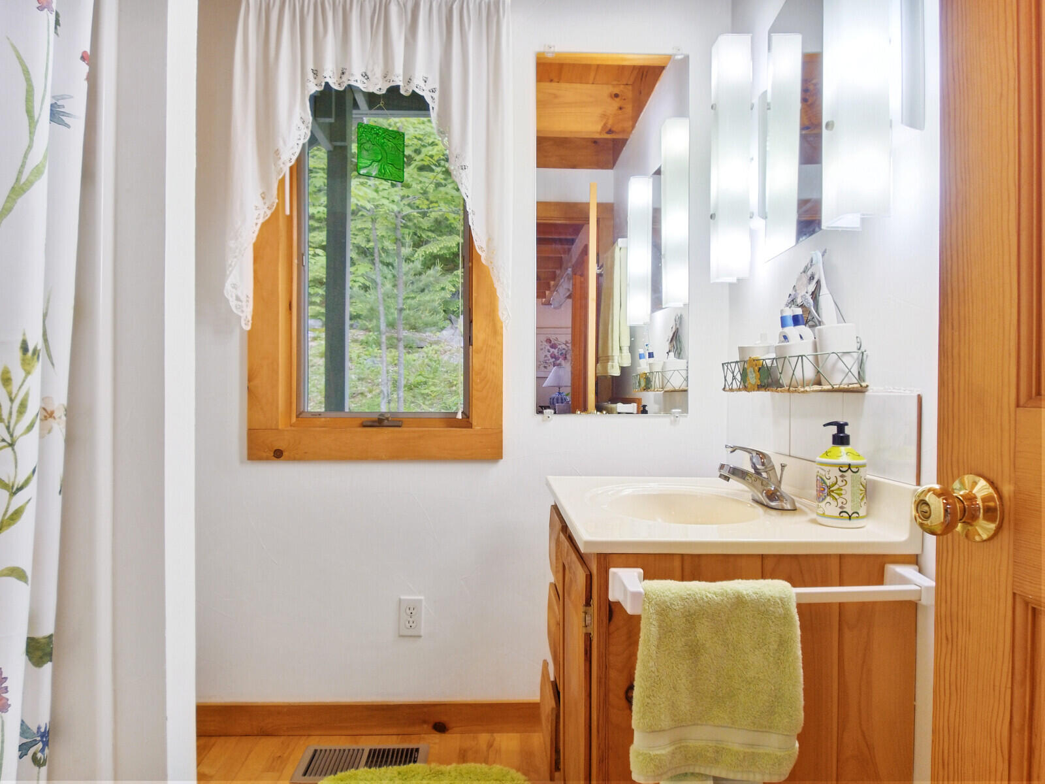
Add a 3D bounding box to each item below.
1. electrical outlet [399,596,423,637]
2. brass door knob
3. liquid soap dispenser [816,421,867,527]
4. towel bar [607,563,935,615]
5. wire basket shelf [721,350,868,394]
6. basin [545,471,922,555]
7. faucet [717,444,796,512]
[{"bbox_3d":[-0.325,0.657,1.937,0.071,0.115,0.008,0,0,-1],"label":"electrical outlet"},{"bbox_3d":[0.421,0.115,0.655,0.062,0.066,0.066,0,0,-6],"label":"brass door knob"},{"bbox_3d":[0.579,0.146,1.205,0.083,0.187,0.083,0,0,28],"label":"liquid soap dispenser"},{"bbox_3d":[0.395,0.314,1.072,0.498,0.058,0.080,-2,0,-1],"label":"towel bar"},{"bbox_3d":[0.568,-0.034,1.430,0.120,0.068,0.460,0,0,-2],"label":"wire basket shelf"},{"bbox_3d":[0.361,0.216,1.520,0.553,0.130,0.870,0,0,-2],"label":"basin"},{"bbox_3d":[0.507,0.180,1.450,0.138,0.127,0.150,0,0,-2],"label":"faucet"}]

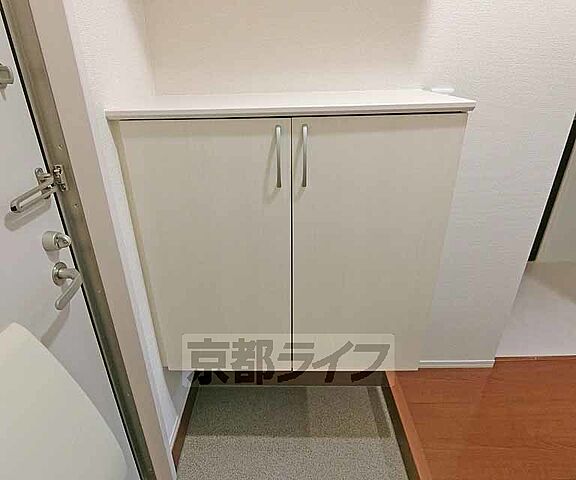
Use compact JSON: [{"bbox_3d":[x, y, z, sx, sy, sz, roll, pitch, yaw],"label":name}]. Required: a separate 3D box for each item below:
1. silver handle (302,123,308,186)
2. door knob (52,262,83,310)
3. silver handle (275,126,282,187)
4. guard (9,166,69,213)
[{"bbox_3d":[0.044,-0.205,0.811,0.013,0.150,0.028,0,23,1],"label":"silver handle"},{"bbox_3d":[-0.513,0.096,0.747,0.056,0.064,0.128,0,23,1],"label":"door knob"},{"bbox_3d":[-0.021,-0.203,0.812,0.013,0.150,0.028,0,23,1],"label":"silver handle"},{"bbox_3d":[-0.521,-0.107,0.689,0.043,0.063,0.178,0,23,1],"label":"guard"}]

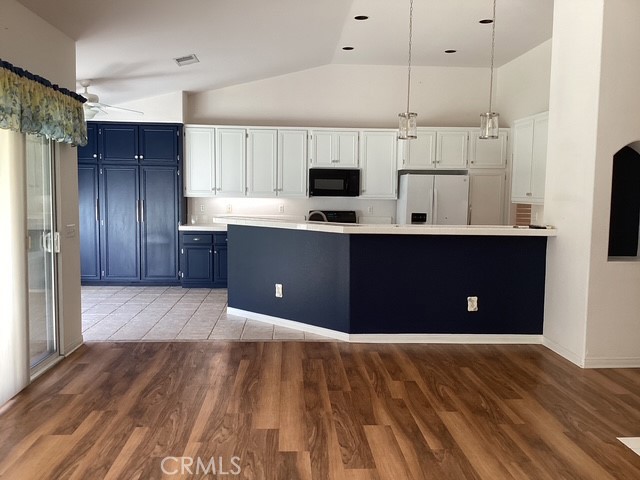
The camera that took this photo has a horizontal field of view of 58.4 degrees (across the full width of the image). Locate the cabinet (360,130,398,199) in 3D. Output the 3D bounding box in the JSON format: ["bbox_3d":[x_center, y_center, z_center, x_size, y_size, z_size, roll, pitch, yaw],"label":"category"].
[{"bbox_3d":[0.869,-1.145,8.731,0.566,1.053,0.330,0,5,-3],"label":"cabinet"}]

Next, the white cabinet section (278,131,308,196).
[{"bbox_3d":[-0.410,-1.163,8.763,0.464,1.033,0.320,0,5,-3],"label":"white cabinet section"}]

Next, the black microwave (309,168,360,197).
[{"bbox_3d":[0.208,-0.862,8.683,0.747,0.412,0.400,0,5,-3],"label":"black microwave"}]

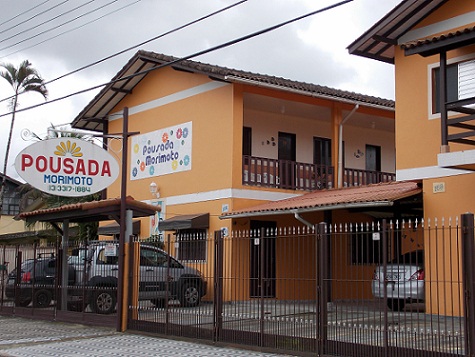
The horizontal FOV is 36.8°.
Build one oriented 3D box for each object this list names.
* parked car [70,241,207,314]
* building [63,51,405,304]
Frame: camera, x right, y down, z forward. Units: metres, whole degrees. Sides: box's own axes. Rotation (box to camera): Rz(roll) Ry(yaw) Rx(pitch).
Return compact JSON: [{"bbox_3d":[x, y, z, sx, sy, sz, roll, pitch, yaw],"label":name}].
[{"bbox_3d":[-2.752,2.623,18.921,4.160,1.740,1.760,5,-7,-36],"label":"parked car"},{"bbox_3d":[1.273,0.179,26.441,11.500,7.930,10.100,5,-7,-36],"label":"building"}]

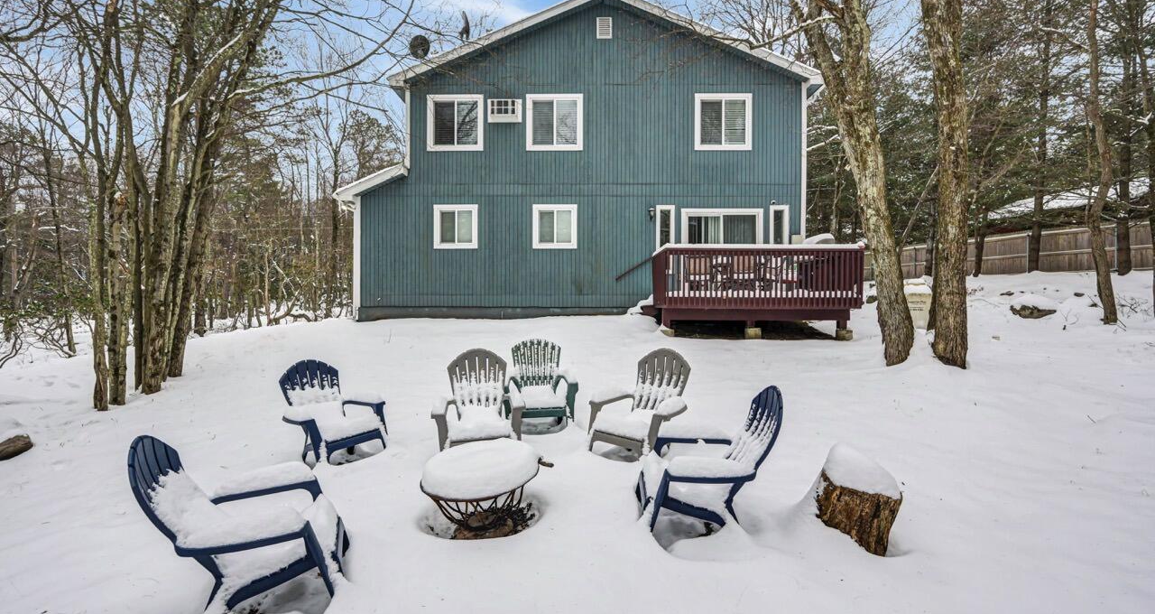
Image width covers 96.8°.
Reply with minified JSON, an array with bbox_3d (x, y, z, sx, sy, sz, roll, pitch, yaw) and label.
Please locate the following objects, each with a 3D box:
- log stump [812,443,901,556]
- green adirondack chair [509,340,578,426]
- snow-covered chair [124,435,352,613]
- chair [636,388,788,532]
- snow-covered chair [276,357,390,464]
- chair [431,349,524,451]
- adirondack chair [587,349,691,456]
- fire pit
[{"bbox_3d":[1.630,1.190,3.020,0.470,0.560,0.470,7,0,0],"label":"log stump"},{"bbox_3d":[-0.405,0.825,5.500,0.740,0.910,0.820,0,0,-9],"label":"green adirondack chair"},{"bbox_3d":[-1.600,1.018,2.510,0.833,0.911,0.764,-2,-1,-22],"label":"snow-covered chair"},{"bbox_3d":[0.787,0.922,3.145,0.833,0.911,0.764,1,0,3],"label":"chair"},{"bbox_3d":[-2.214,0.939,4.621,0.833,0.911,0.764,-3,1,39],"label":"snow-covered chair"},{"bbox_3d":[-0.854,0.868,4.481,0.764,0.911,0.833,-2,1,-10],"label":"chair"},{"bbox_3d":[0.565,0.858,4.474,0.764,0.911,0.833,1,1,40],"label":"adirondack chair"},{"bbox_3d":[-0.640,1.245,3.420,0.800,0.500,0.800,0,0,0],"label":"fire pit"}]

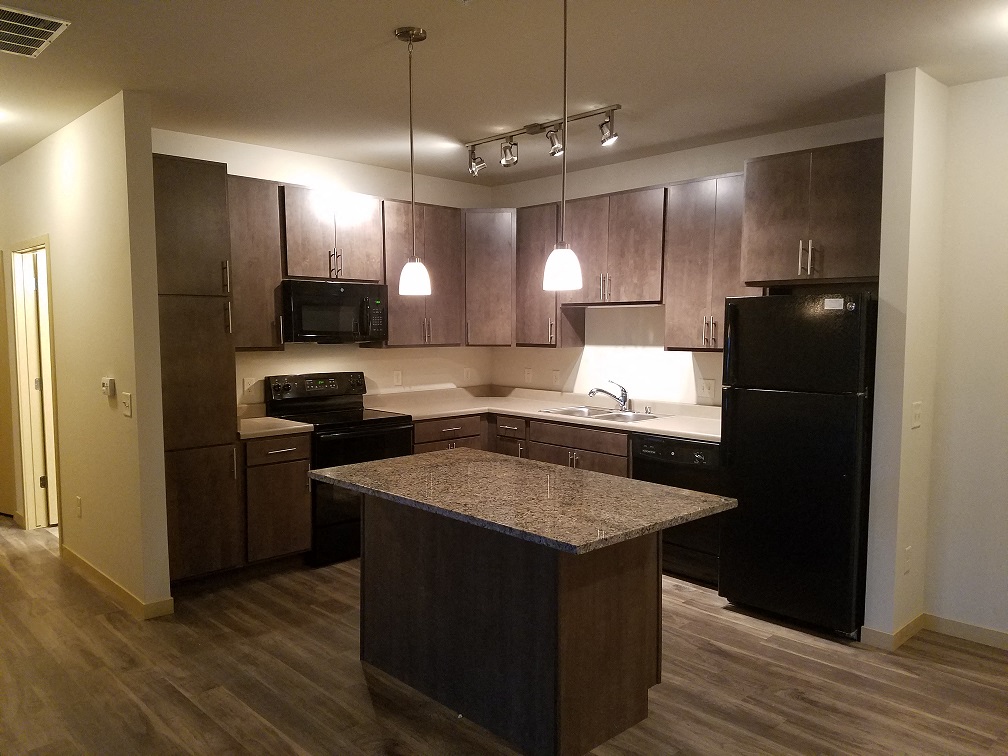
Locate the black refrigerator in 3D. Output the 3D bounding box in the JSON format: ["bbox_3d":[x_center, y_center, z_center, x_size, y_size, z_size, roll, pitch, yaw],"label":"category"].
[{"bbox_3d":[1.706,0.400,4.128,0.750,1.687,0.724,-4,5,-43],"label":"black refrigerator"}]

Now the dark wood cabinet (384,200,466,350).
[{"bbox_3d":[-0.701,-0.774,5.764,0.745,1.072,0.322,-4,5,-43],"label":"dark wood cabinet"}]

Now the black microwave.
[{"bbox_3d":[-1.234,-0.449,5.317,0.755,0.412,0.400,-4,6,-44],"label":"black microwave"}]

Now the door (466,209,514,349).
[{"bbox_3d":[-0.115,-0.779,5.891,0.400,1.035,0.030,0,4,2],"label":"door"}]

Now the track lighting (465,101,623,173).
[{"bbox_3d":[0.193,-1.405,4.542,0.130,0.225,1.260,-4,6,-44],"label":"track lighting"}]

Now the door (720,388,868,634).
[{"bbox_3d":[1.476,0.654,3.949,0.085,1.165,0.745,-4,6,-44],"label":"door"}]

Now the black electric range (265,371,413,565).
[{"bbox_3d":[-1.113,0.581,5.203,0.762,1.177,0.665,-4,5,-43],"label":"black electric range"}]

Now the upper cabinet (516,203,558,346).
[{"bbox_3d":[0.364,-0.787,5.931,0.325,1.073,0.460,-4,6,-44],"label":"upper cabinet"}]

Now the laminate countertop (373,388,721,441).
[{"bbox_3d":[0.333,0.234,5.282,1.365,0.132,2.690,-4,6,-44],"label":"laminate countertop"}]

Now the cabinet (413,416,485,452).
[{"bbox_3d":[-0.606,0.697,5.750,0.710,0.870,0.620,-4,5,-43],"label":"cabinet"}]

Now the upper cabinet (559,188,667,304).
[{"bbox_3d":[0.843,-0.892,5.324,0.322,0.775,0.920,-4,5,-43],"label":"upper cabinet"}]

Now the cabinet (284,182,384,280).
[{"bbox_3d":[-1.259,-0.975,5.306,0.770,0.613,0.325,-4,6,-44],"label":"cabinet"}]

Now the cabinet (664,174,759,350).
[{"bbox_3d":[1.394,-0.704,4.753,0.322,1.072,0.685,-4,5,-43],"label":"cabinet"}]

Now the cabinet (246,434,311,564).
[{"bbox_3d":[-1.603,0.739,4.892,0.470,0.823,0.627,-4,6,-44],"label":"cabinet"}]

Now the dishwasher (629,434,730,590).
[{"bbox_3d":[1.221,0.767,4.783,0.610,0.865,0.604,-4,5,-43],"label":"dishwasher"}]

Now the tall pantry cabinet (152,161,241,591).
[{"bbox_3d":[-1.948,-0.031,4.502,0.470,2.413,0.630,-4,6,-44],"label":"tall pantry cabinet"}]

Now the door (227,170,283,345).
[{"bbox_3d":[-1.603,-0.710,4.793,0.410,1.043,0.024,-4,6,-43],"label":"door"}]

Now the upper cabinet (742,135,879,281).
[{"bbox_3d":[1.828,-0.865,4.172,0.630,0.683,0.770,-4,6,-44],"label":"upper cabinet"}]

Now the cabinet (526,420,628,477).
[{"bbox_3d":[0.708,0.725,5.360,0.620,0.870,0.915,-4,5,-43],"label":"cabinet"}]

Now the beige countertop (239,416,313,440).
[{"bbox_3d":[-1.598,0.310,4.853,0.475,0.039,0.645,-4,6,-44],"label":"beige countertop"}]

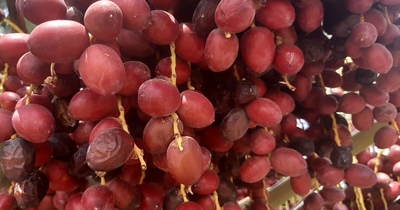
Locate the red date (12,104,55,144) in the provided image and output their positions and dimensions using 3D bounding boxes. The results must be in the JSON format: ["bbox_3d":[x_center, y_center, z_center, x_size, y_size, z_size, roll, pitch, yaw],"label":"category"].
[{"bbox_3d":[-0.132,0.015,0.238,0.037,0.028,0.028,22,-20,23],"label":"red date"}]

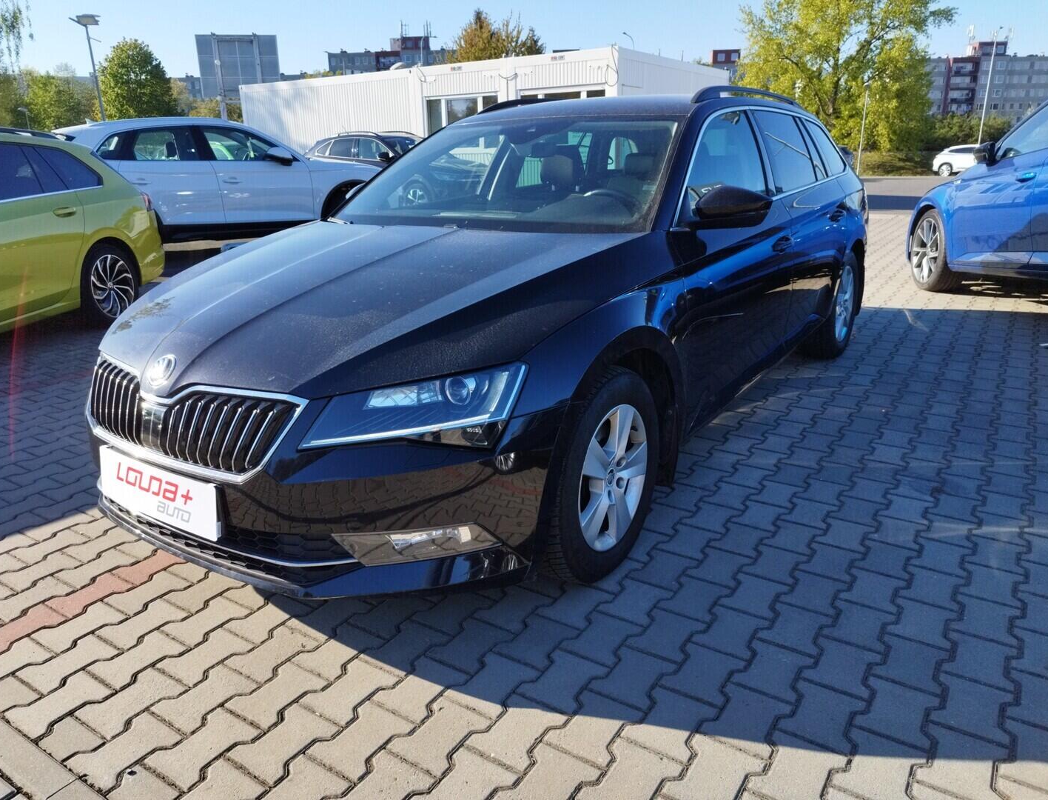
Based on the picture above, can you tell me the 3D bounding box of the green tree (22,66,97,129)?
[{"bbox_3d":[-30.316,-17.992,51.052,4.800,7.512,4.800,-11,20,-27],"label":"green tree"}]

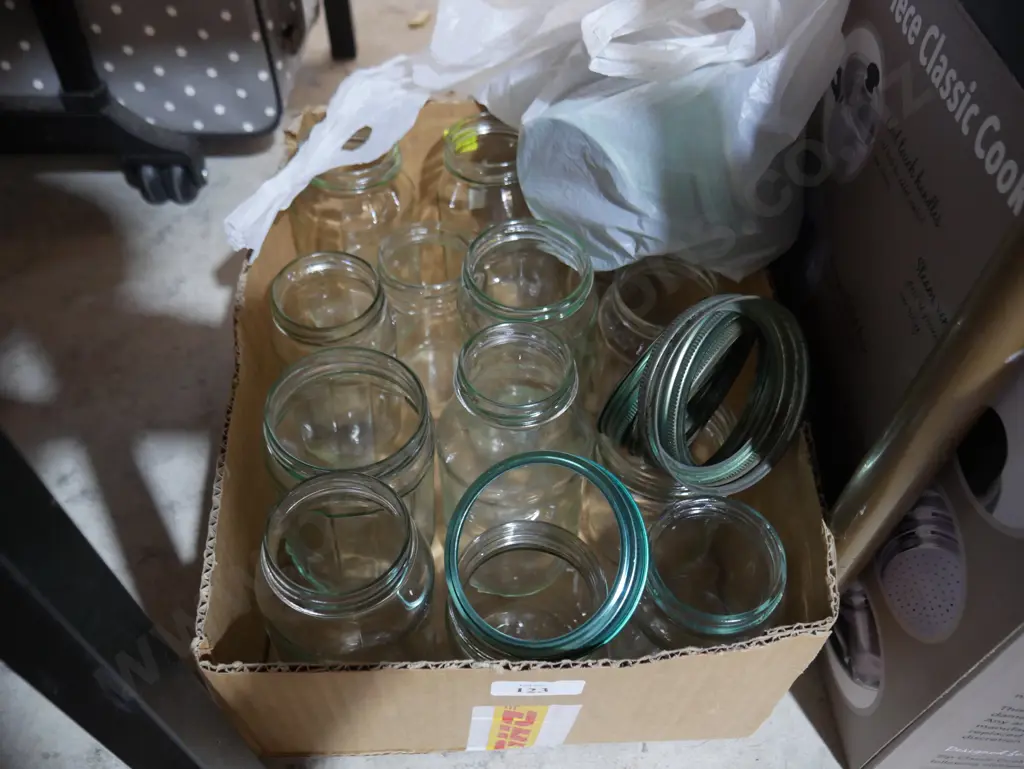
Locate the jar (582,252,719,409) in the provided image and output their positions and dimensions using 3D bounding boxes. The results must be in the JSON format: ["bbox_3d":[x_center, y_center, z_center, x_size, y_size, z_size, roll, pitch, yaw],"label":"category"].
[{"bbox_3d":[0.097,-0.012,0.573,0.083,0.147,0.083,-1,51,2],"label":"jar"}]

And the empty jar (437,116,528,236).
[{"bbox_3d":[-0.017,-0.132,0.609,0.070,0.121,0.070,0,49,0],"label":"empty jar"}]

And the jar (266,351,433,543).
[{"bbox_3d":[-0.097,0.059,0.512,0.100,0.147,0.100,3,50,-4],"label":"jar"}]

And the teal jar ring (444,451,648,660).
[{"bbox_3d":[0.015,0.080,0.392,0.095,0.016,0.095,-4,78,20],"label":"teal jar ring"}]

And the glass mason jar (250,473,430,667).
[{"bbox_3d":[-0.086,0.121,0.445,0.089,0.170,0.089,3,50,-4],"label":"glass mason jar"}]

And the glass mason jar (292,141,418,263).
[{"bbox_3d":[-0.103,-0.116,0.594,0.084,0.123,0.084,0,49,0],"label":"glass mason jar"}]

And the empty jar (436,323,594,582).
[{"bbox_3d":[0.002,0.047,0.501,0.092,0.179,0.092,0,50,0],"label":"empty jar"}]

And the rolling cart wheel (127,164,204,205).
[{"bbox_3d":[-0.295,-0.177,0.703,0.057,0.049,0.048,-9,50,-8],"label":"rolling cart wheel"}]

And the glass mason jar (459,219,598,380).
[{"bbox_3d":[0.009,-0.023,0.570,0.091,0.164,0.091,0,52,0],"label":"glass mason jar"}]

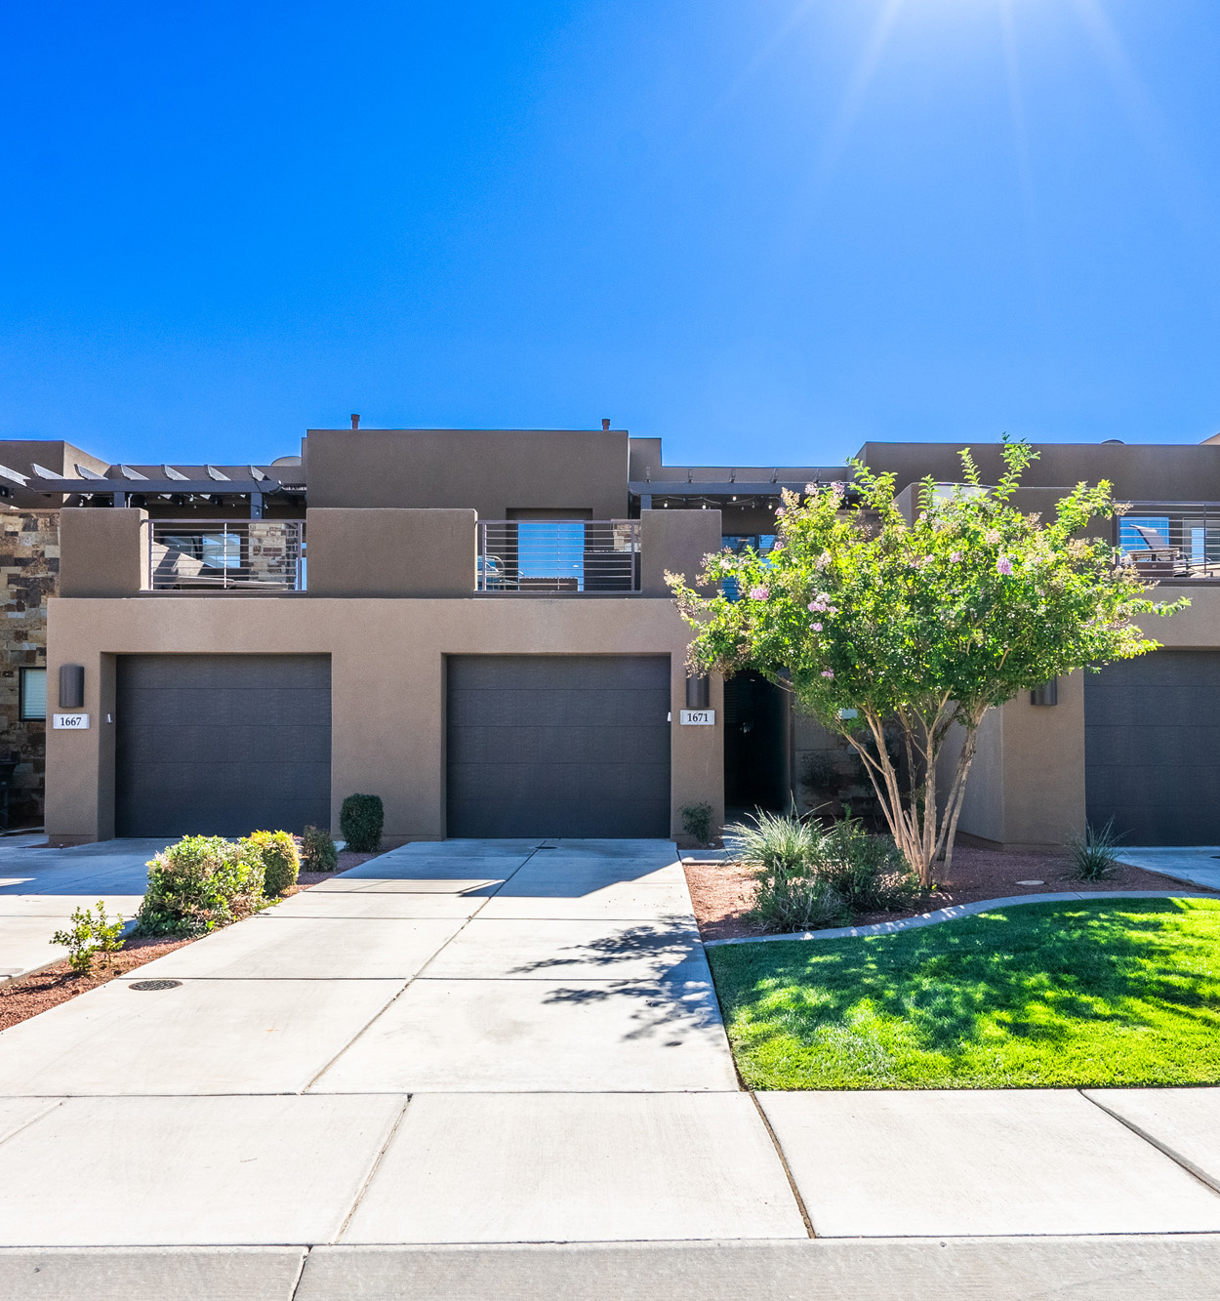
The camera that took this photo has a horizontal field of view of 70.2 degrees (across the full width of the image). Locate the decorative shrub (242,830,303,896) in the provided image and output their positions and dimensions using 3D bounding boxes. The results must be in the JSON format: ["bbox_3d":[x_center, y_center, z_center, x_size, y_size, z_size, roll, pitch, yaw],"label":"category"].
[{"bbox_3d":[-3.110,1.929,7.950,0.540,0.580,0.560,0,-3,2],"label":"decorative shrub"}]

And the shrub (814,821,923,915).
[{"bbox_3d":[2.137,1.773,7.150,0.820,0.700,0.800,0,-3,2],"label":"shrub"}]

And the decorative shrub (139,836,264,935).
[{"bbox_3d":[-3.163,1.779,6.700,0.840,0.660,0.940,0,-3,2],"label":"decorative shrub"}]

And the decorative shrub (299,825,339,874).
[{"bbox_3d":[-3.022,2.066,9.000,0.410,0.480,0.420,0,-3,2],"label":"decorative shrub"}]

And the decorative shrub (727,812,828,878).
[{"bbox_3d":[1.568,1.808,8.000,0.860,0.670,0.820,0,-3,2],"label":"decorative shrub"}]

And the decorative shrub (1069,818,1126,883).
[{"bbox_3d":[4.718,1.935,8.400,0.520,0.580,0.520,0,-3,2],"label":"decorative shrub"}]

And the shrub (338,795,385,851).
[{"bbox_3d":[-3.038,2.107,10.600,0.520,0.680,0.520,0,-3,2],"label":"shrub"}]

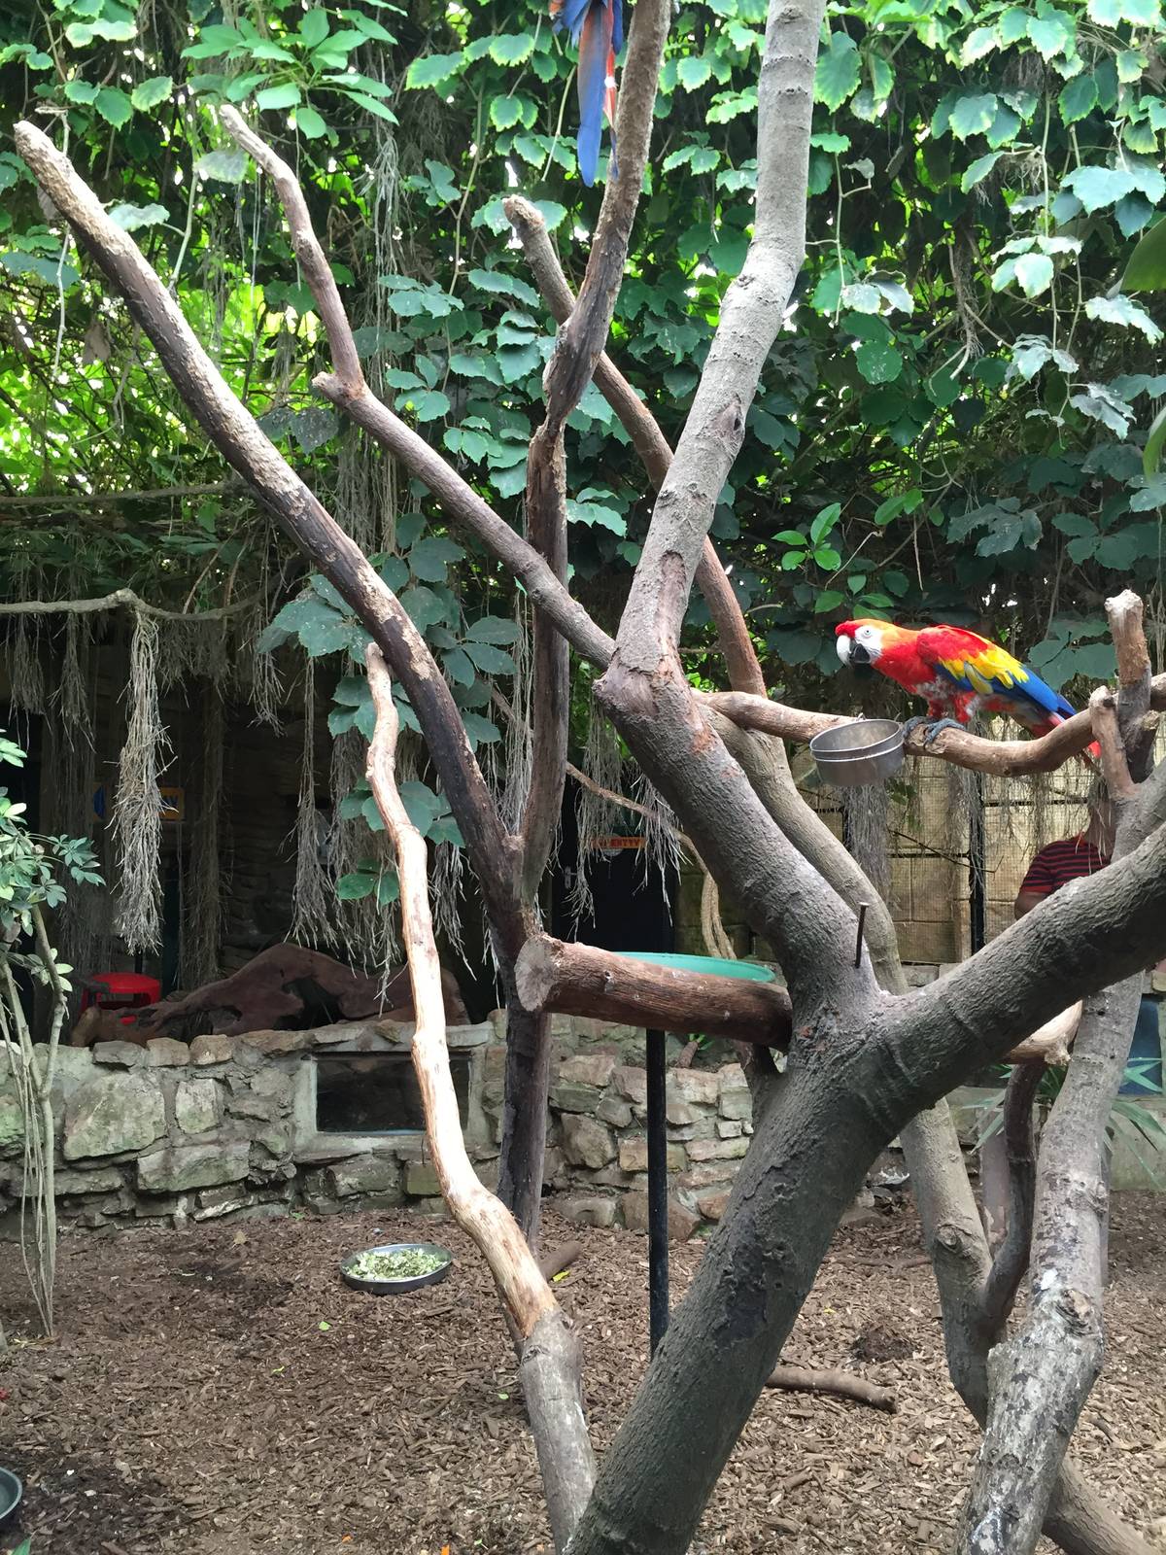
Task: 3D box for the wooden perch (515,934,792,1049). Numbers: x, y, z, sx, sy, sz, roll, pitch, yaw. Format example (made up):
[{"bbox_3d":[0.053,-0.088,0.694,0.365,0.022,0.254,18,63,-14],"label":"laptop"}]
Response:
[{"bbox_3d":[0.156,0.439,2.610,0.588,0.146,0.146,15,-6,-28],"label":"wooden perch"}]

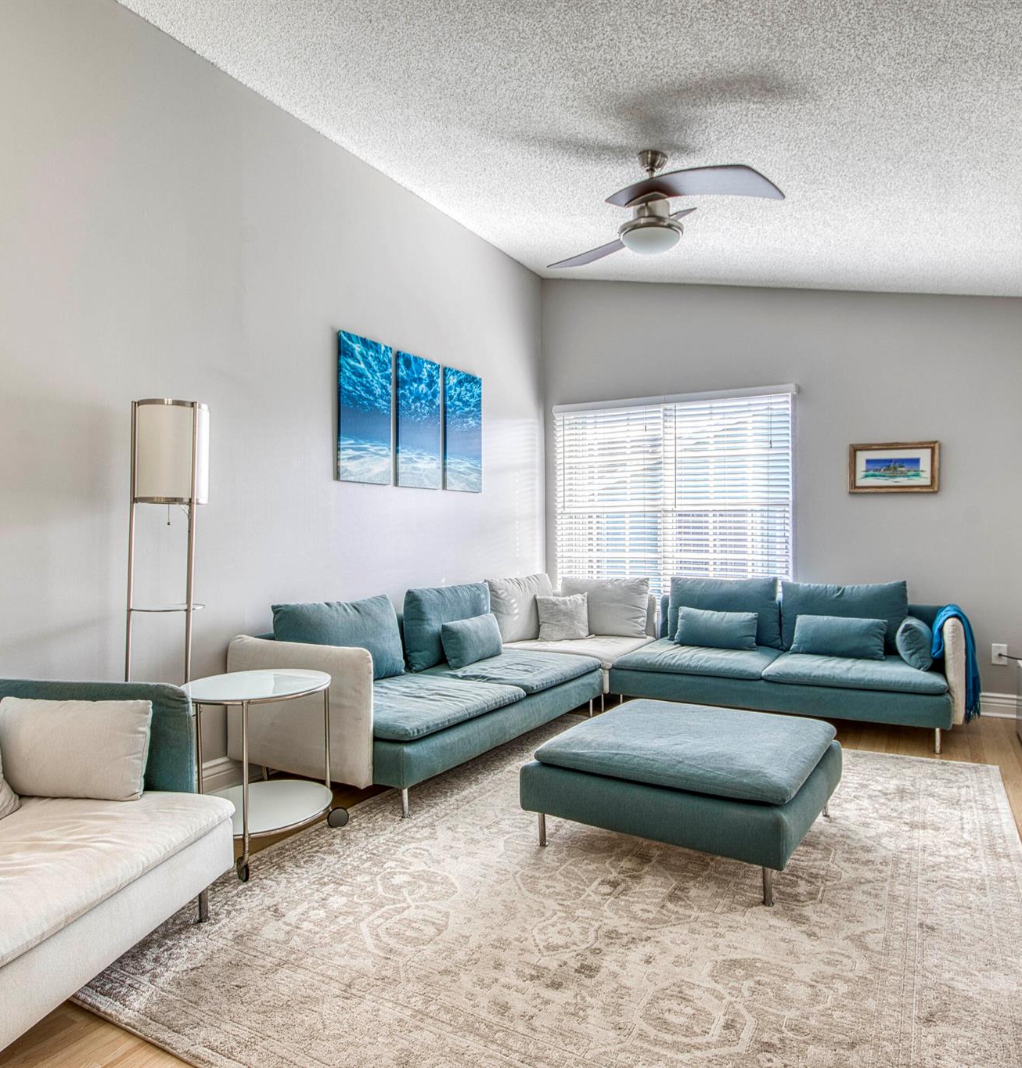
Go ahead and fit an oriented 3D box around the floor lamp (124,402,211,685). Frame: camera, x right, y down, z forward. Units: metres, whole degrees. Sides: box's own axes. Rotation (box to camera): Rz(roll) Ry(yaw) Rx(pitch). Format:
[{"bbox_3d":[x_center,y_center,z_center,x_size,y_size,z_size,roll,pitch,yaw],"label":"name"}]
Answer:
[{"bbox_3d":[-1.328,0.308,2.606,0.280,1.660,0.280,0,0,32],"label":"floor lamp"}]

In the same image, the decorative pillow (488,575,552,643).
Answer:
[{"bbox_3d":[0.102,0.524,4.833,0.200,0.450,0.710,-14,-8,31],"label":"decorative pillow"}]

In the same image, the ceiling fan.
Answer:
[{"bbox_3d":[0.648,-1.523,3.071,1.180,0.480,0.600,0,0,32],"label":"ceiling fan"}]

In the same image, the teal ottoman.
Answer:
[{"bbox_3d":[0.682,0.931,2.541,0.940,0.390,0.940,0,0,30],"label":"teal ottoman"}]

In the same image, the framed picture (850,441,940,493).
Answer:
[{"bbox_3d":[2.476,-0.429,4.330,0.500,0.330,0.030,0,0,32],"label":"framed picture"}]

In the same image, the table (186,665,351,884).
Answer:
[{"bbox_3d":[-0.927,0.846,2.468,0.550,0.580,0.550,0,0,0],"label":"table"}]

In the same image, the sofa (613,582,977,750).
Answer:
[{"bbox_3d":[1.656,0.708,4.120,1.890,0.830,1.000,0,0,29],"label":"sofa"}]

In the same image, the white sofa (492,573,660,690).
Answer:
[{"bbox_3d":[0.425,0.717,4.819,1.000,0.830,1.000,0,0,32],"label":"white sofa"}]

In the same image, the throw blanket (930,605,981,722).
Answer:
[{"bbox_3d":[2.449,0.683,3.671,0.250,0.600,0.420,0,0,32],"label":"throw blanket"}]

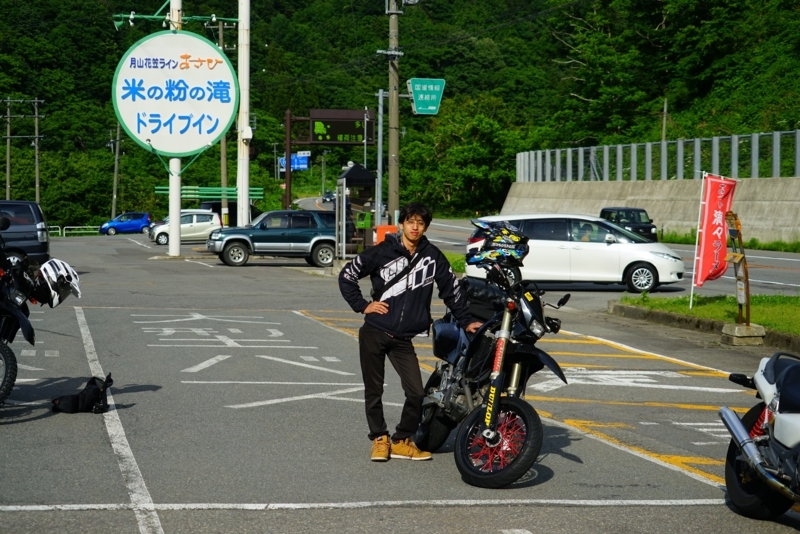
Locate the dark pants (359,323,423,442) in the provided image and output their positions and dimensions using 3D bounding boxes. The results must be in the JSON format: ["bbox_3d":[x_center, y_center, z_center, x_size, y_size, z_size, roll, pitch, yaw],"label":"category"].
[{"bbox_3d":[-0.058,0.750,9.850,0.440,0.830,0.310,0,2,-5],"label":"dark pants"}]

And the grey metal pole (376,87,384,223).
[{"bbox_3d":[-0.654,-3.120,49.000,0.160,5.850,0.160,1,2,0],"label":"grey metal pole"}]

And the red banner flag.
[{"bbox_3d":[5.107,-0.594,23.500,0.620,1.800,0.180,5,2,17],"label":"red banner flag"}]

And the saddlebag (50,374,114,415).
[{"bbox_3d":[-2.667,1.057,12.094,0.490,0.300,0.260,0,2,-12],"label":"saddlebag"}]

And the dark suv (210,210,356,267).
[{"bbox_3d":[-3.718,-0.954,45.166,4.650,1.750,1.750,0,2,-13],"label":"dark suv"}]

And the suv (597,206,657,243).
[{"bbox_3d":[9.815,-1.644,61.967,1.500,1.720,3.420,0,2,-9],"label":"suv"}]

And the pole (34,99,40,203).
[{"bbox_3d":[-28.843,-8.118,115.000,0.300,10.700,0.300,-1,2,0],"label":"pole"}]

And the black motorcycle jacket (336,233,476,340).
[{"bbox_3d":[0.037,0.133,9.850,0.900,0.700,0.400,0,2,2],"label":"black motorcycle jacket"}]

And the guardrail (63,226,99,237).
[{"bbox_3d":[-22.233,-2.473,101.500,2.800,0.720,0.120,0,2,-14],"label":"guardrail"}]

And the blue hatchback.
[{"bbox_3d":[-18.955,-3.016,99.970,3.750,1.560,1.680,0,2,-14],"label":"blue hatchback"}]

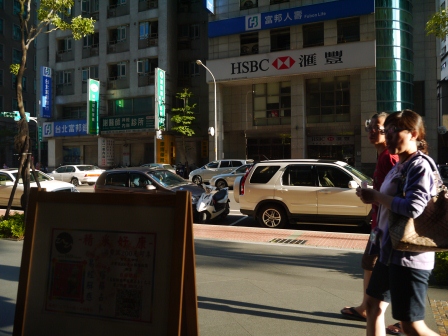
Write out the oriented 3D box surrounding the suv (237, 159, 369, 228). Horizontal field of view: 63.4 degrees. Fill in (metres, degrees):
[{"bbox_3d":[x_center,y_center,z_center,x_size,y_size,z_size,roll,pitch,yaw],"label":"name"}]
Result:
[{"bbox_3d":[2.570,0.687,9.030,4.580,1.700,1.790,0,0,21],"label":"suv"}]

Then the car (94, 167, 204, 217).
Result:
[{"bbox_3d":[-2.250,0.794,11.500,3.950,1.500,1.690,0,0,23],"label":"car"}]

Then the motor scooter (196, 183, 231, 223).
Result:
[{"bbox_3d":[-0.280,0.982,10.400,0.700,1.100,1.800,0,0,25],"label":"motor scooter"}]

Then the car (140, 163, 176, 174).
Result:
[{"bbox_3d":[-5.400,0.507,25.200,4.250,1.460,1.690,0,0,22],"label":"car"}]

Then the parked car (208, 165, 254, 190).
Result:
[{"bbox_3d":[1.420,0.473,19.500,4.500,1.460,1.730,0,0,22],"label":"parked car"}]

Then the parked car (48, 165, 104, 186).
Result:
[{"bbox_3d":[-10.700,0.554,25.400,4.450,1.410,1.700,0,0,22],"label":"parked car"}]

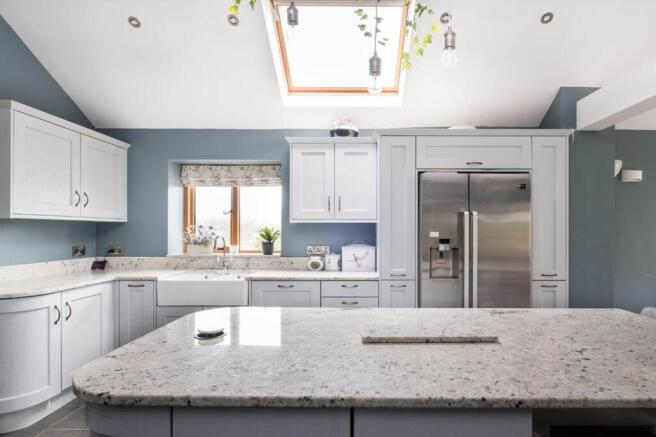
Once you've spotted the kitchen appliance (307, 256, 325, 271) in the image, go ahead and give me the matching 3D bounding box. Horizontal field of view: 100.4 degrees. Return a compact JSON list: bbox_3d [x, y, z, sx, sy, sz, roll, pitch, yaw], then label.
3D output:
[{"bbox_3d":[-0.119,0.452,2.795,0.165,0.140,0.130,0,-1,2],"label":"kitchen appliance"}]

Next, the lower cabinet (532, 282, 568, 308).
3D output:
[{"bbox_3d":[1.924,0.937,2.640,0.318,0.790,0.580,0,-1,2],"label":"lower cabinet"}]

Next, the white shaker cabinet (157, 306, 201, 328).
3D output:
[{"bbox_3d":[-1.262,1.007,2.620,0.400,0.510,0.570,0,-1,0],"label":"white shaker cabinet"}]

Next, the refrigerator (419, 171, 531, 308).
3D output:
[{"bbox_3d":[1.230,0.515,2.565,0.915,1.770,0.700,0,-1,0],"label":"refrigerator"}]

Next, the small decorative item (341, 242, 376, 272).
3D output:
[{"bbox_3d":[0.300,0.380,2.720,0.325,0.270,0.190,0,-1,0],"label":"small decorative item"}]

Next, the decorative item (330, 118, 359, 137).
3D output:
[{"bbox_3d":[0.166,-0.891,2.700,0.270,0.200,0.240,0,-1,2],"label":"decorative item"}]

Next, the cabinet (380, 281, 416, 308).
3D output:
[{"bbox_3d":[0.610,0.905,2.625,0.300,0.730,0.570,0,-1,0],"label":"cabinet"}]

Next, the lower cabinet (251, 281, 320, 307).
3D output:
[{"bbox_3d":[-0.355,0.900,2.620,0.600,0.730,0.570,0,-1,0],"label":"lower cabinet"}]

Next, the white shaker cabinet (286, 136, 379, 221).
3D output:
[{"bbox_3d":[0.056,-0.357,2.770,0.837,0.799,0.340,0,-1,2],"label":"white shaker cabinet"}]

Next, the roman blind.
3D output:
[{"bbox_3d":[-1.070,-0.480,3.080,1.150,0.245,0.080,0,-1,0],"label":"roman blind"}]

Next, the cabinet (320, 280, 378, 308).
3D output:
[{"bbox_3d":[0.202,0.939,2.650,0.498,0.790,0.580,0,-1,2],"label":"cabinet"}]

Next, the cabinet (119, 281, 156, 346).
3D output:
[{"bbox_3d":[-1.625,0.900,2.620,0.310,0.730,0.570,0,-1,0],"label":"cabinet"}]

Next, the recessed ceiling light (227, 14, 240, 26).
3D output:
[{"bbox_3d":[-0.756,-1.587,2.188,0.085,0.030,0.085,0,-39,0],"label":"recessed ceiling light"}]

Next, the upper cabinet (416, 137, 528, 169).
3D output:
[{"bbox_3d":[1.255,-0.555,2.620,0.980,0.280,0.570,0,-1,0],"label":"upper cabinet"}]

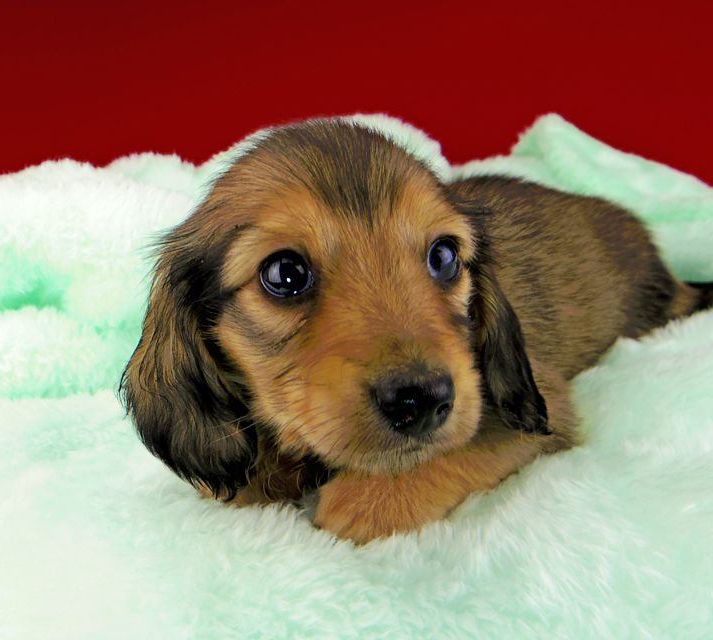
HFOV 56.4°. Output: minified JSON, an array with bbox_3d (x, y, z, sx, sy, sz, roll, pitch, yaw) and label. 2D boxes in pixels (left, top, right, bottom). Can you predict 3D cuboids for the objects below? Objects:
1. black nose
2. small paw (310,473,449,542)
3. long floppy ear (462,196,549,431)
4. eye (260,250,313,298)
[{"bbox_3d":[0.018,0.026,0.212,0.023,0.019,0.016,-13,20,-22],"label":"black nose"},{"bbox_3d":[0.008,0.061,0.222,0.038,0.021,0.030,-11,19,-35],"label":"small paw"},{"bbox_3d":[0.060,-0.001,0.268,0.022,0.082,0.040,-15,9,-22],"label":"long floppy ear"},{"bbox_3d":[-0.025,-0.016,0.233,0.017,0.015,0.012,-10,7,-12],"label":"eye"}]

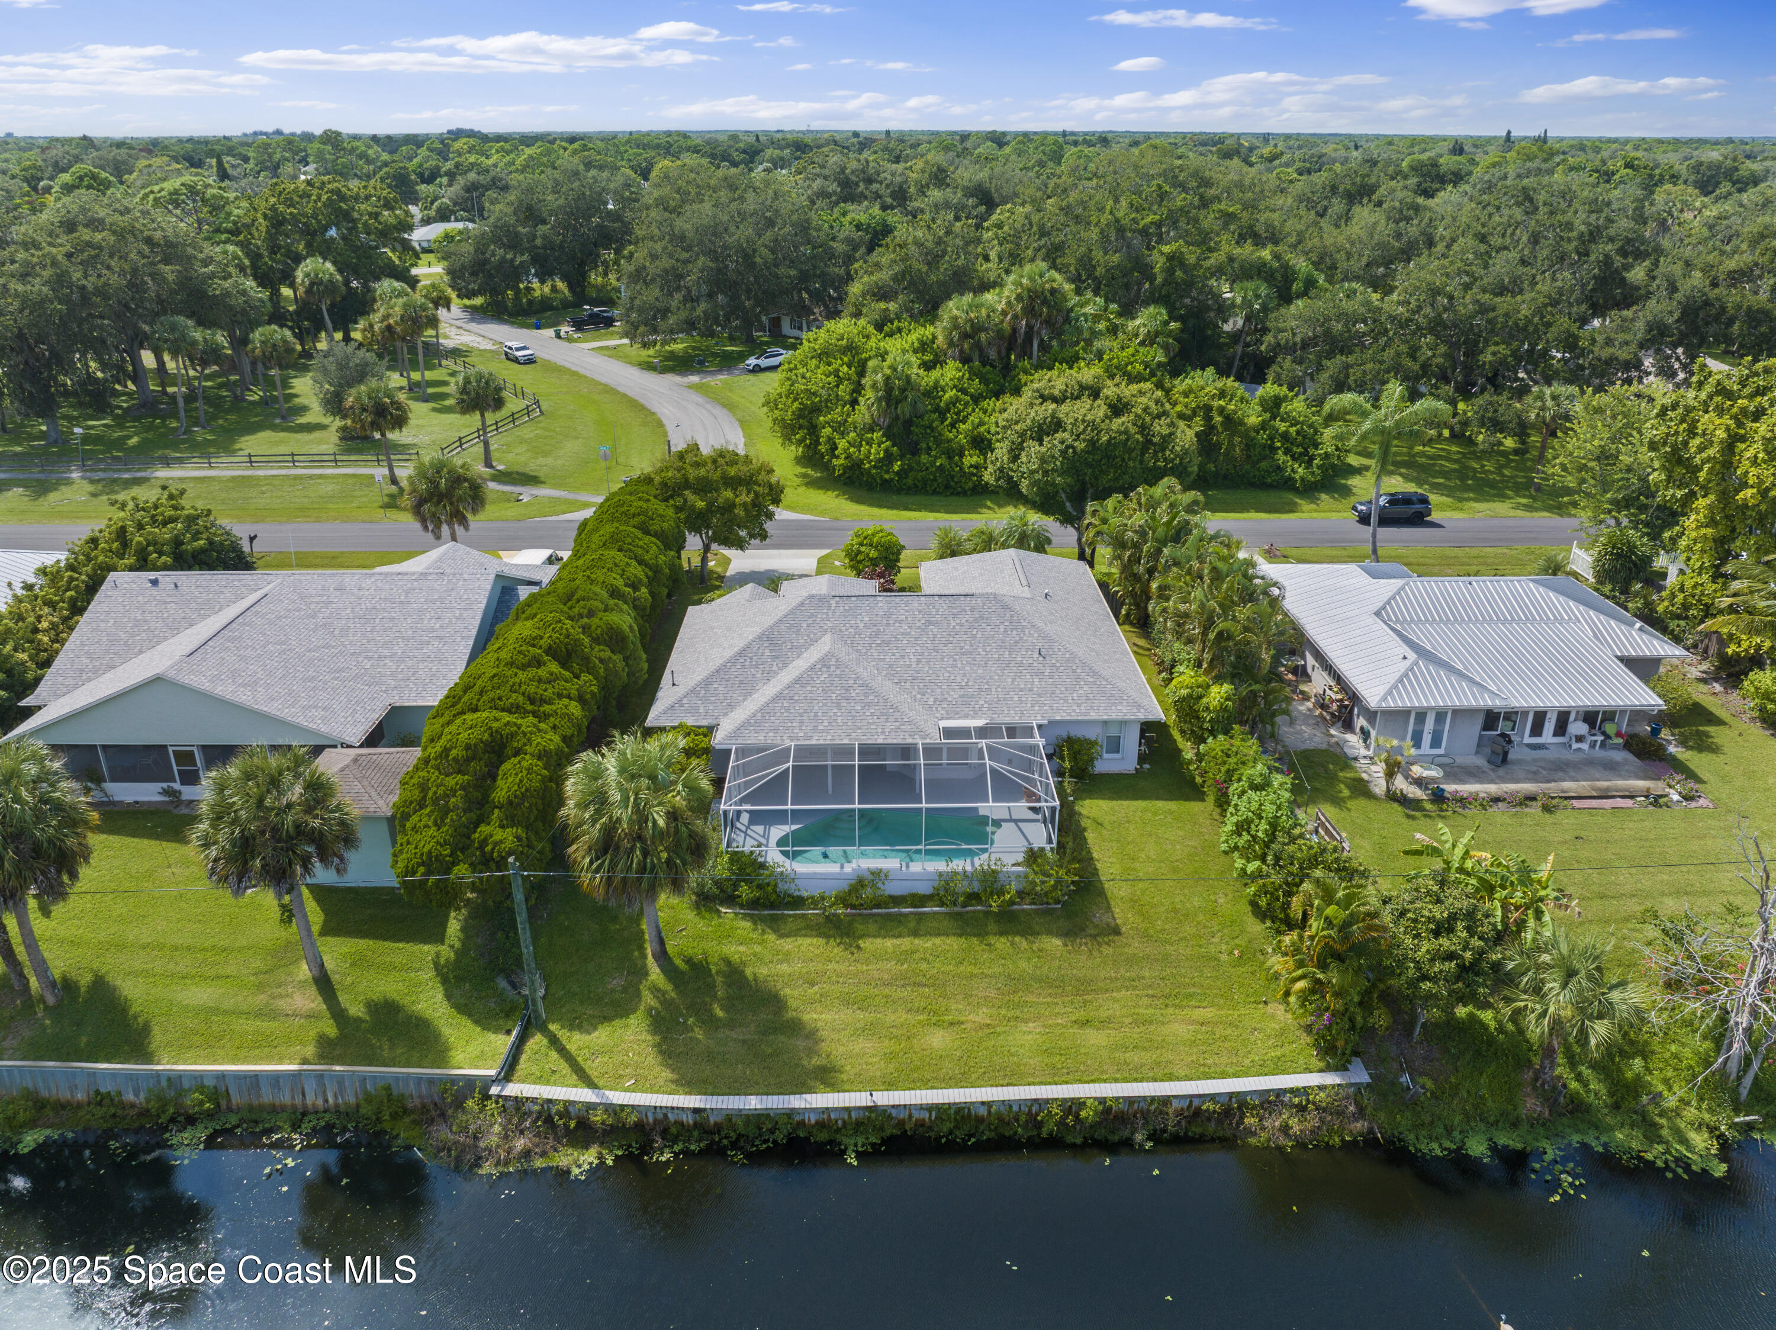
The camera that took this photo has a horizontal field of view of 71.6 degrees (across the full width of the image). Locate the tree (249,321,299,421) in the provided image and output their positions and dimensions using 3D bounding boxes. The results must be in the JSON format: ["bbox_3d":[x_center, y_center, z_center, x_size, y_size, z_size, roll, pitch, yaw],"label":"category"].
[{"bbox_3d":[-54.946,-26.333,111.016,4.720,8.530,4.720,0,23,0],"label":"tree"}]

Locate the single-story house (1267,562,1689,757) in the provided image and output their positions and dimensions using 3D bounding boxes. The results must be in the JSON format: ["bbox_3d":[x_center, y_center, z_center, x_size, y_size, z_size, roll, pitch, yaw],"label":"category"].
[{"bbox_3d":[27.553,-1.515,58.009,16.300,4.400,18.300,0,23,0],"label":"single-story house"}]

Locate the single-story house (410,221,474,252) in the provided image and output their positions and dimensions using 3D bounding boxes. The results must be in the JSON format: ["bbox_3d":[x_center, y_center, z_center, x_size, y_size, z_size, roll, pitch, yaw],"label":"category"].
[{"bbox_3d":[-96.640,-95.283,273.871,18.000,5.300,11.800,-13,27,-27],"label":"single-story house"}]

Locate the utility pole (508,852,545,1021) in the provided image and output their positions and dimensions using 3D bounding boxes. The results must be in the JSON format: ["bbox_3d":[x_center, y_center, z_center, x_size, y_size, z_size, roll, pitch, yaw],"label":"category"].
[{"bbox_3d":[-10.165,7.931,34.889,0.300,5.850,0.300,0,23,0],"label":"utility pole"}]

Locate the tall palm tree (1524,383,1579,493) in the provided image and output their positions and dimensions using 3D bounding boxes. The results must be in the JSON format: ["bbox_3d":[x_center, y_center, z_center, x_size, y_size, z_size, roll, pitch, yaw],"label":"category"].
[{"bbox_3d":[47.257,-16.297,88.696,3.860,7.890,3.860,0,23,0],"label":"tall palm tree"}]

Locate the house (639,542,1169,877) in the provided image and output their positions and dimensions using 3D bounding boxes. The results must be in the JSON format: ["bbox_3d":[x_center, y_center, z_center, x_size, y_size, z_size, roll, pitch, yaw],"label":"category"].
[{"bbox_3d":[0.621,-0.326,53.481,20.400,5.700,27.500,0,23,-1],"label":"house"}]

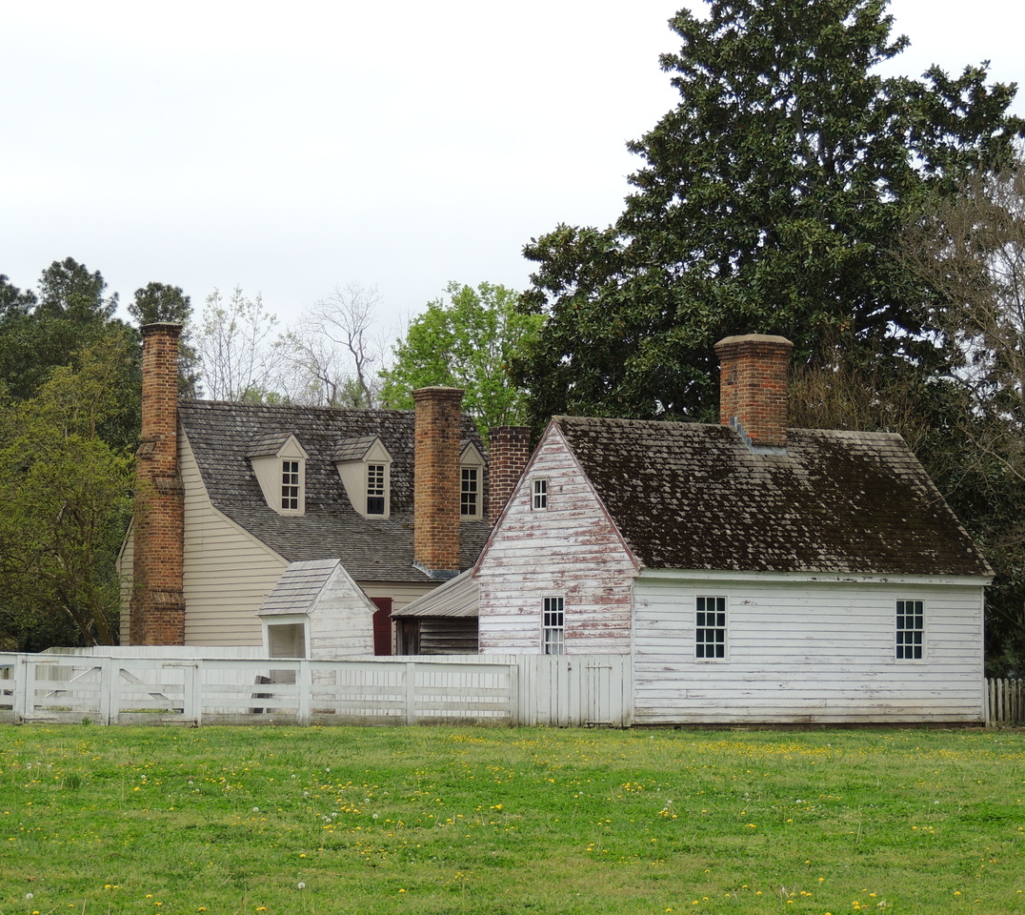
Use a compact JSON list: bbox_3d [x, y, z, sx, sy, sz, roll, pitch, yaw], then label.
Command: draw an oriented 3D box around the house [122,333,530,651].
[{"bbox_3d":[-3.653,1.373,82.007,9.500,8.850,9.800,2,-4,-33],"label":"house"}]

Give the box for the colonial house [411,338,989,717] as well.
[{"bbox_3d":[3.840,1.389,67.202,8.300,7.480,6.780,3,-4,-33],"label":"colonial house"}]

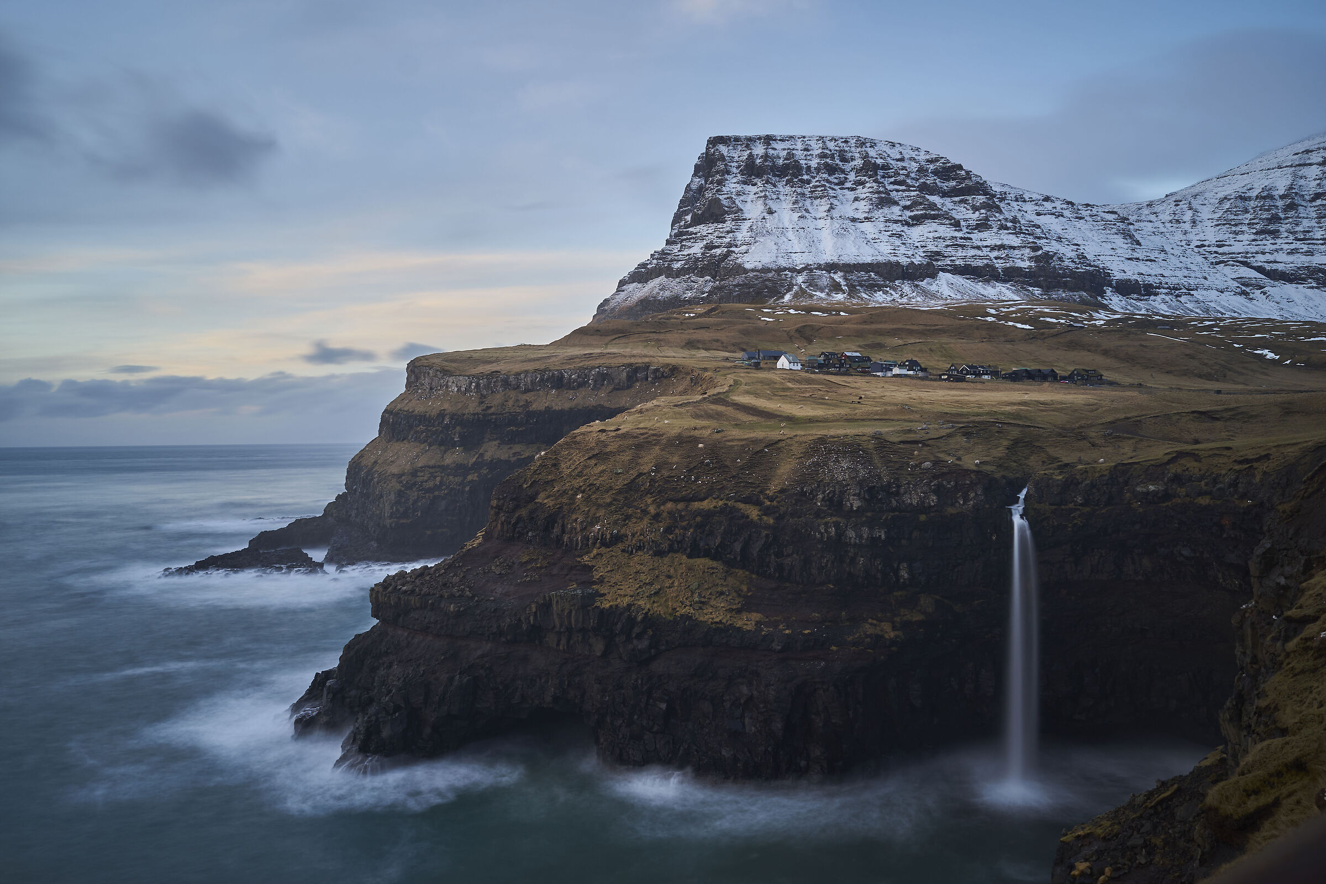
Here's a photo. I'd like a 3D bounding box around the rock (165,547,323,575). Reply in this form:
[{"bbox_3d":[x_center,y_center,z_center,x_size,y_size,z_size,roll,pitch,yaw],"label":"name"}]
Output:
[{"bbox_3d":[-217.000,62.600,549.000,80.000,12.000,36.000,-1,0,-3],"label":"rock"}]

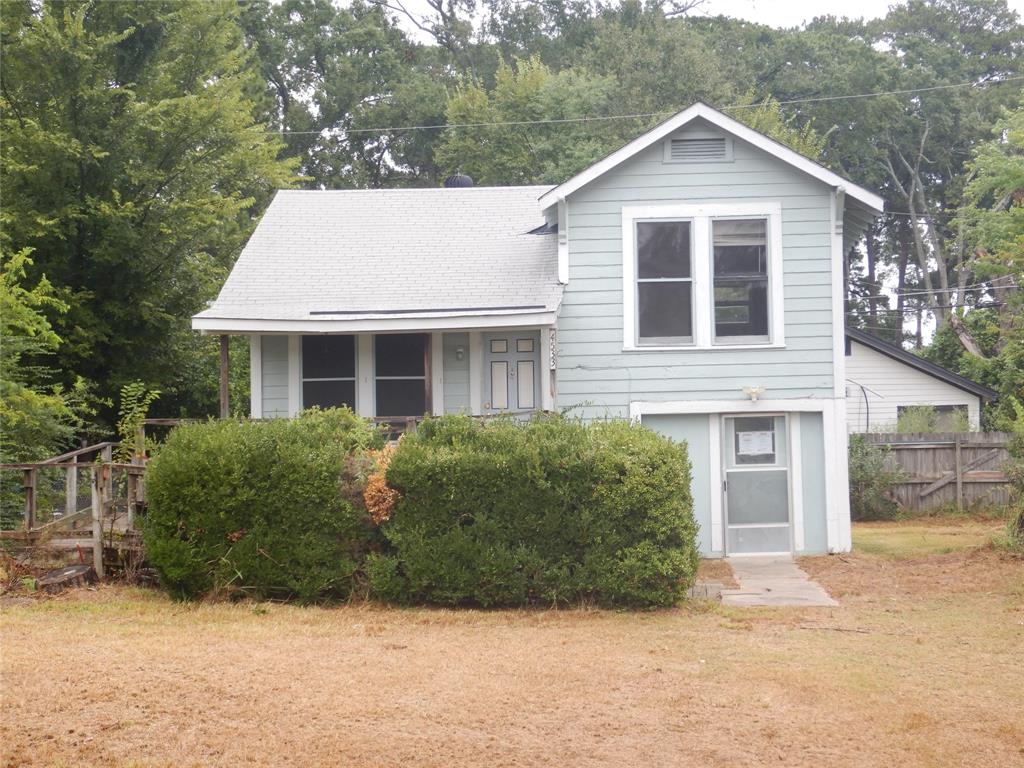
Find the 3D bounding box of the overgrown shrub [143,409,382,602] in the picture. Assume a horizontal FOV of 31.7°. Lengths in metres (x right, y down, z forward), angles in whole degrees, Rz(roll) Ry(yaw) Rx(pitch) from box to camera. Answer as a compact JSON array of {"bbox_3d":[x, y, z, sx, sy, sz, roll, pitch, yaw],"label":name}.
[{"bbox_3d":[-2.578,1.346,19.561,2.537,1.950,1.900,-1,-2,6],"label":"overgrown shrub"}]

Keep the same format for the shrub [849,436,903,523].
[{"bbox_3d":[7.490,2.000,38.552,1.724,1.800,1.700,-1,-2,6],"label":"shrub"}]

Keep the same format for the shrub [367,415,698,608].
[{"bbox_3d":[0.224,1.309,18.883,3.379,1.870,1.900,-1,-2,6],"label":"shrub"}]

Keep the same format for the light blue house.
[{"bbox_3d":[0.769,-0.519,30.064,9.757,6.396,9.400,-1,-2,6],"label":"light blue house"}]

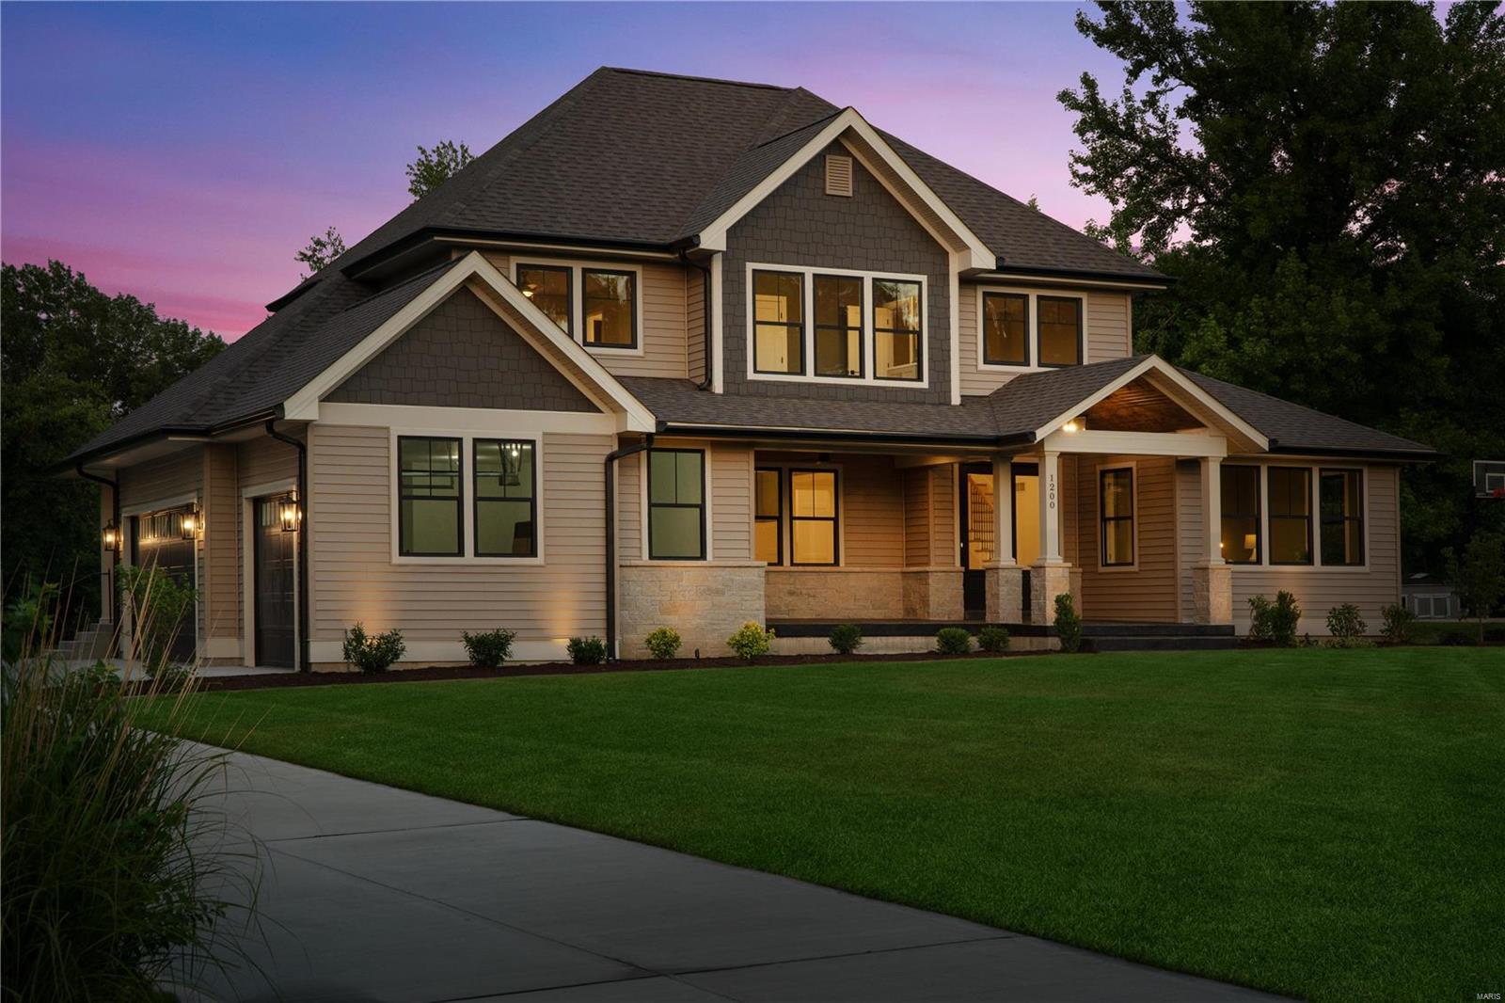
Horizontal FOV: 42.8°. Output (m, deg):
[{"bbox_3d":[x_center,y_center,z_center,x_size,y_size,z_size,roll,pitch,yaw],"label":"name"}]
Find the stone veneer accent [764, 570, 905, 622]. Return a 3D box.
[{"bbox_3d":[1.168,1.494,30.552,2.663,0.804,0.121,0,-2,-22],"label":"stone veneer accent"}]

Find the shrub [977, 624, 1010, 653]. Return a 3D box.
[{"bbox_3d":[3.602,2.059,28.725,0.469,0.412,0.469,0,-3,0],"label":"shrub"}]

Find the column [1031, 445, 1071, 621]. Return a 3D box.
[{"bbox_3d":[4.426,0.566,28.649,0.460,2.567,0.460,1,-3,-25],"label":"column"}]

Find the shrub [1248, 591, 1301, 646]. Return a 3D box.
[{"bbox_3d":[8.174,1.831,30.100,0.820,0.860,0.700,0,-2,-26],"label":"shrub"}]

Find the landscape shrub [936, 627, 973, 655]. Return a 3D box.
[{"bbox_3d":[2.950,2.023,28.039,0.533,0.412,0.513,0,-2,0],"label":"landscape shrub"}]

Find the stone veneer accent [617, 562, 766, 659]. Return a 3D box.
[{"bbox_3d":[-0.870,1.562,27.620,2.320,1.380,0.160,0,-2,-26],"label":"stone veneer accent"}]

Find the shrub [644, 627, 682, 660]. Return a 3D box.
[{"bbox_3d":[-1.242,1.981,26.900,0.520,0.480,0.520,-1,-2,0],"label":"shrub"}]

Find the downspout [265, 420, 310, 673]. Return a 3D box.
[{"bbox_3d":[-5.932,0.570,24.522,0.553,3.236,0.111,1,-2,-25],"label":"downspout"}]

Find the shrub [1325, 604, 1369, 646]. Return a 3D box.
[{"bbox_3d":[9.627,1.991,31.104,0.648,0.673,0.648,1,-3,-25],"label":"shrub"}]

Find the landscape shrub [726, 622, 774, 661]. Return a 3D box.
[{"bbox_3d":[-0.034,1.992,27.500,0.670,0.550,0.650,-1,-2,0],"label":"landscape shrub"}]

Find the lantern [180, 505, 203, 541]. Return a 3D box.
[{"bbox_3d":[-8.163,0.296,27.950,0.290,0.530,0.210,0,-2,-25],"label":"lantern"}]

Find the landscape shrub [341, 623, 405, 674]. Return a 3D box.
[{"bbox_3d":[-4.882,1.884,24.750,0.800,0.650,0.740,0,-2,-26],"label":"landscape shrub"}]

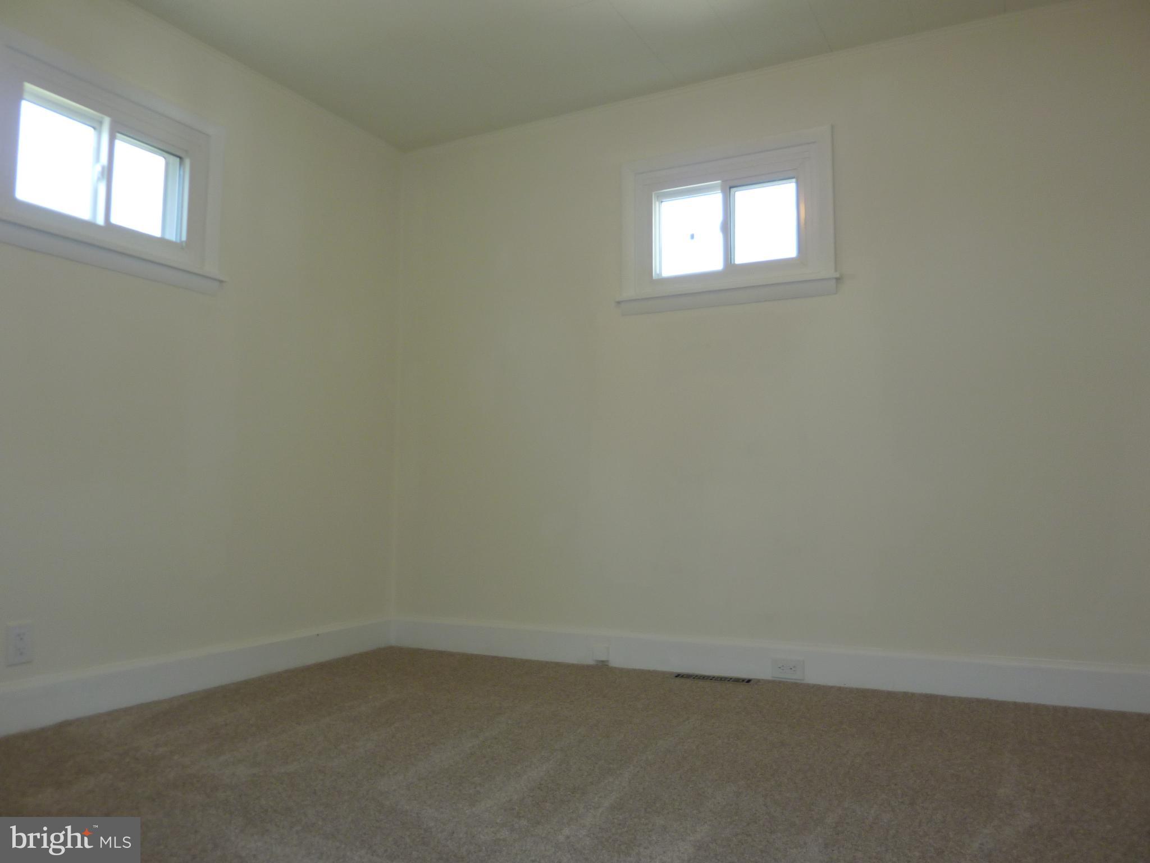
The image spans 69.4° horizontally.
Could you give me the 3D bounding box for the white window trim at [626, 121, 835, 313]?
[{"bbox_3d":[0.549,-0.787,3.147,0.860,0.625,0.060,-3,-5,27],"label":"white window trim"}]

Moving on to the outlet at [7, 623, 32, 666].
[{"bbox_3d":[-1.537,0.588,2.305,0.010,0.115,0.071,-3,-5,27],"label":"outlet"}]

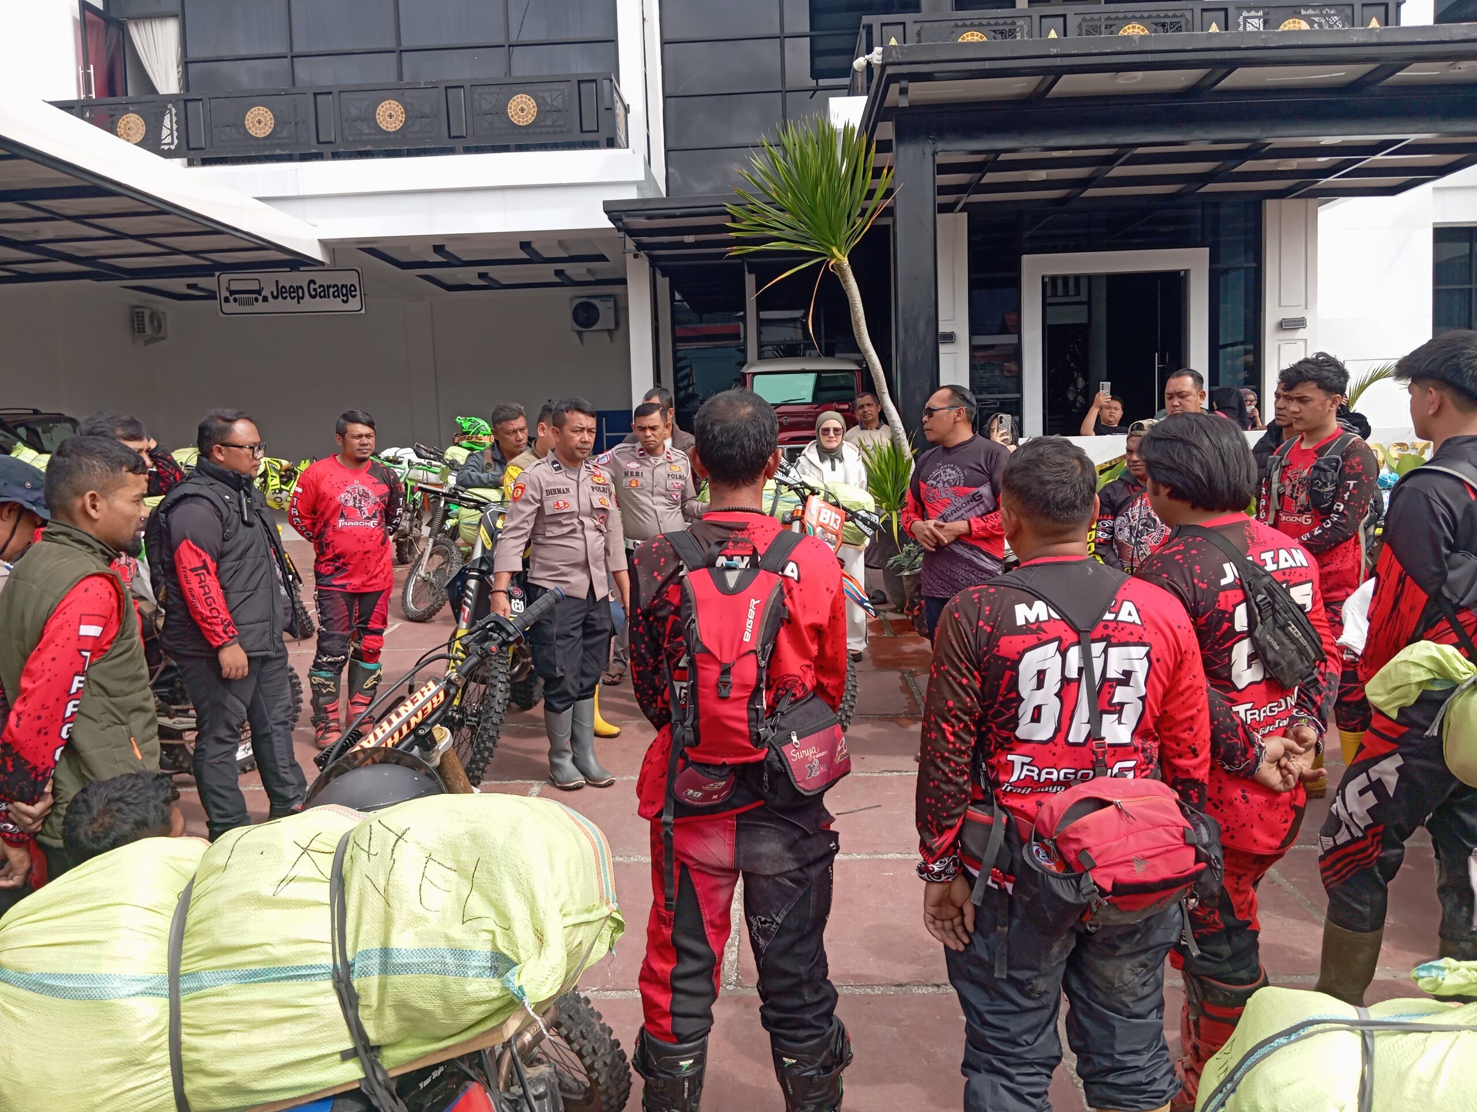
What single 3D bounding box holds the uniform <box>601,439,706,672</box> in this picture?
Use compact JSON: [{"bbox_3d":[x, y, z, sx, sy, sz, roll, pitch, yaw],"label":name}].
[{"bbox_3d":[-0.528,0.018,7.250,0.580,1.380,0.340,-2,6,-4],"label":"uniform"}]

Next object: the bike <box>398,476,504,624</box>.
[{"bbox_3d":[-2.299,-0.124,10.252,0.820,1.220,2.100,-2,5,-2],"label":"bike"}]

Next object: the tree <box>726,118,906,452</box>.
[{"bbox_3d":[0.612,-1.746,9.161,1.406,3.123,1.350,-2,5,2],"label":"tree"}]

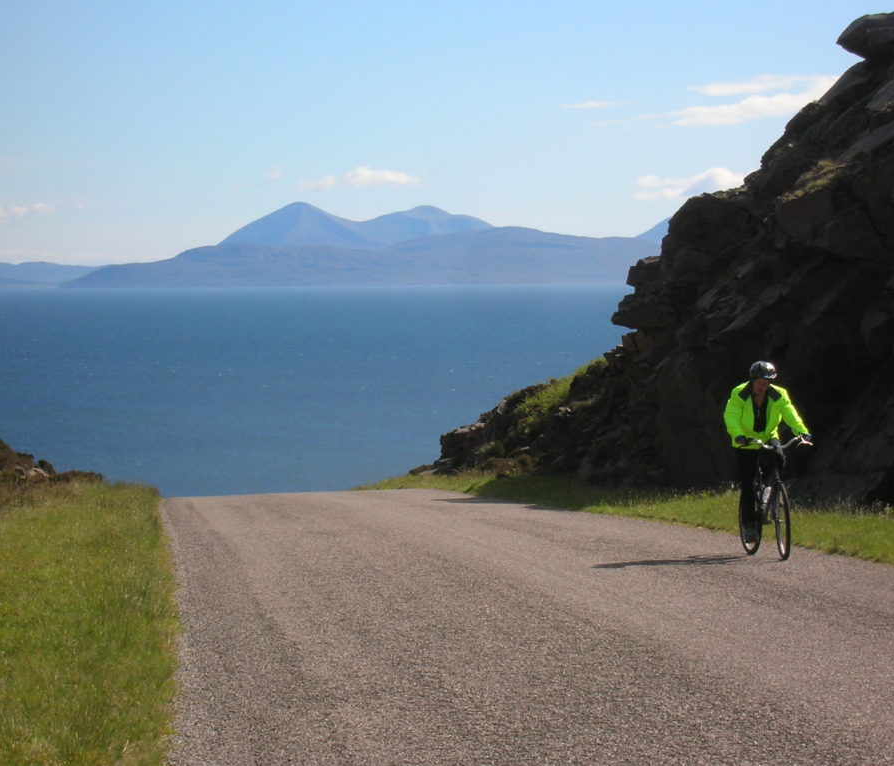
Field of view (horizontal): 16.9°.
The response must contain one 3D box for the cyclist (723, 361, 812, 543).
[{"bbox_3d":[2.745,0.602,26.100,0.700,1.580,0.880,-1,2,-10],"label":"cyclist"}]

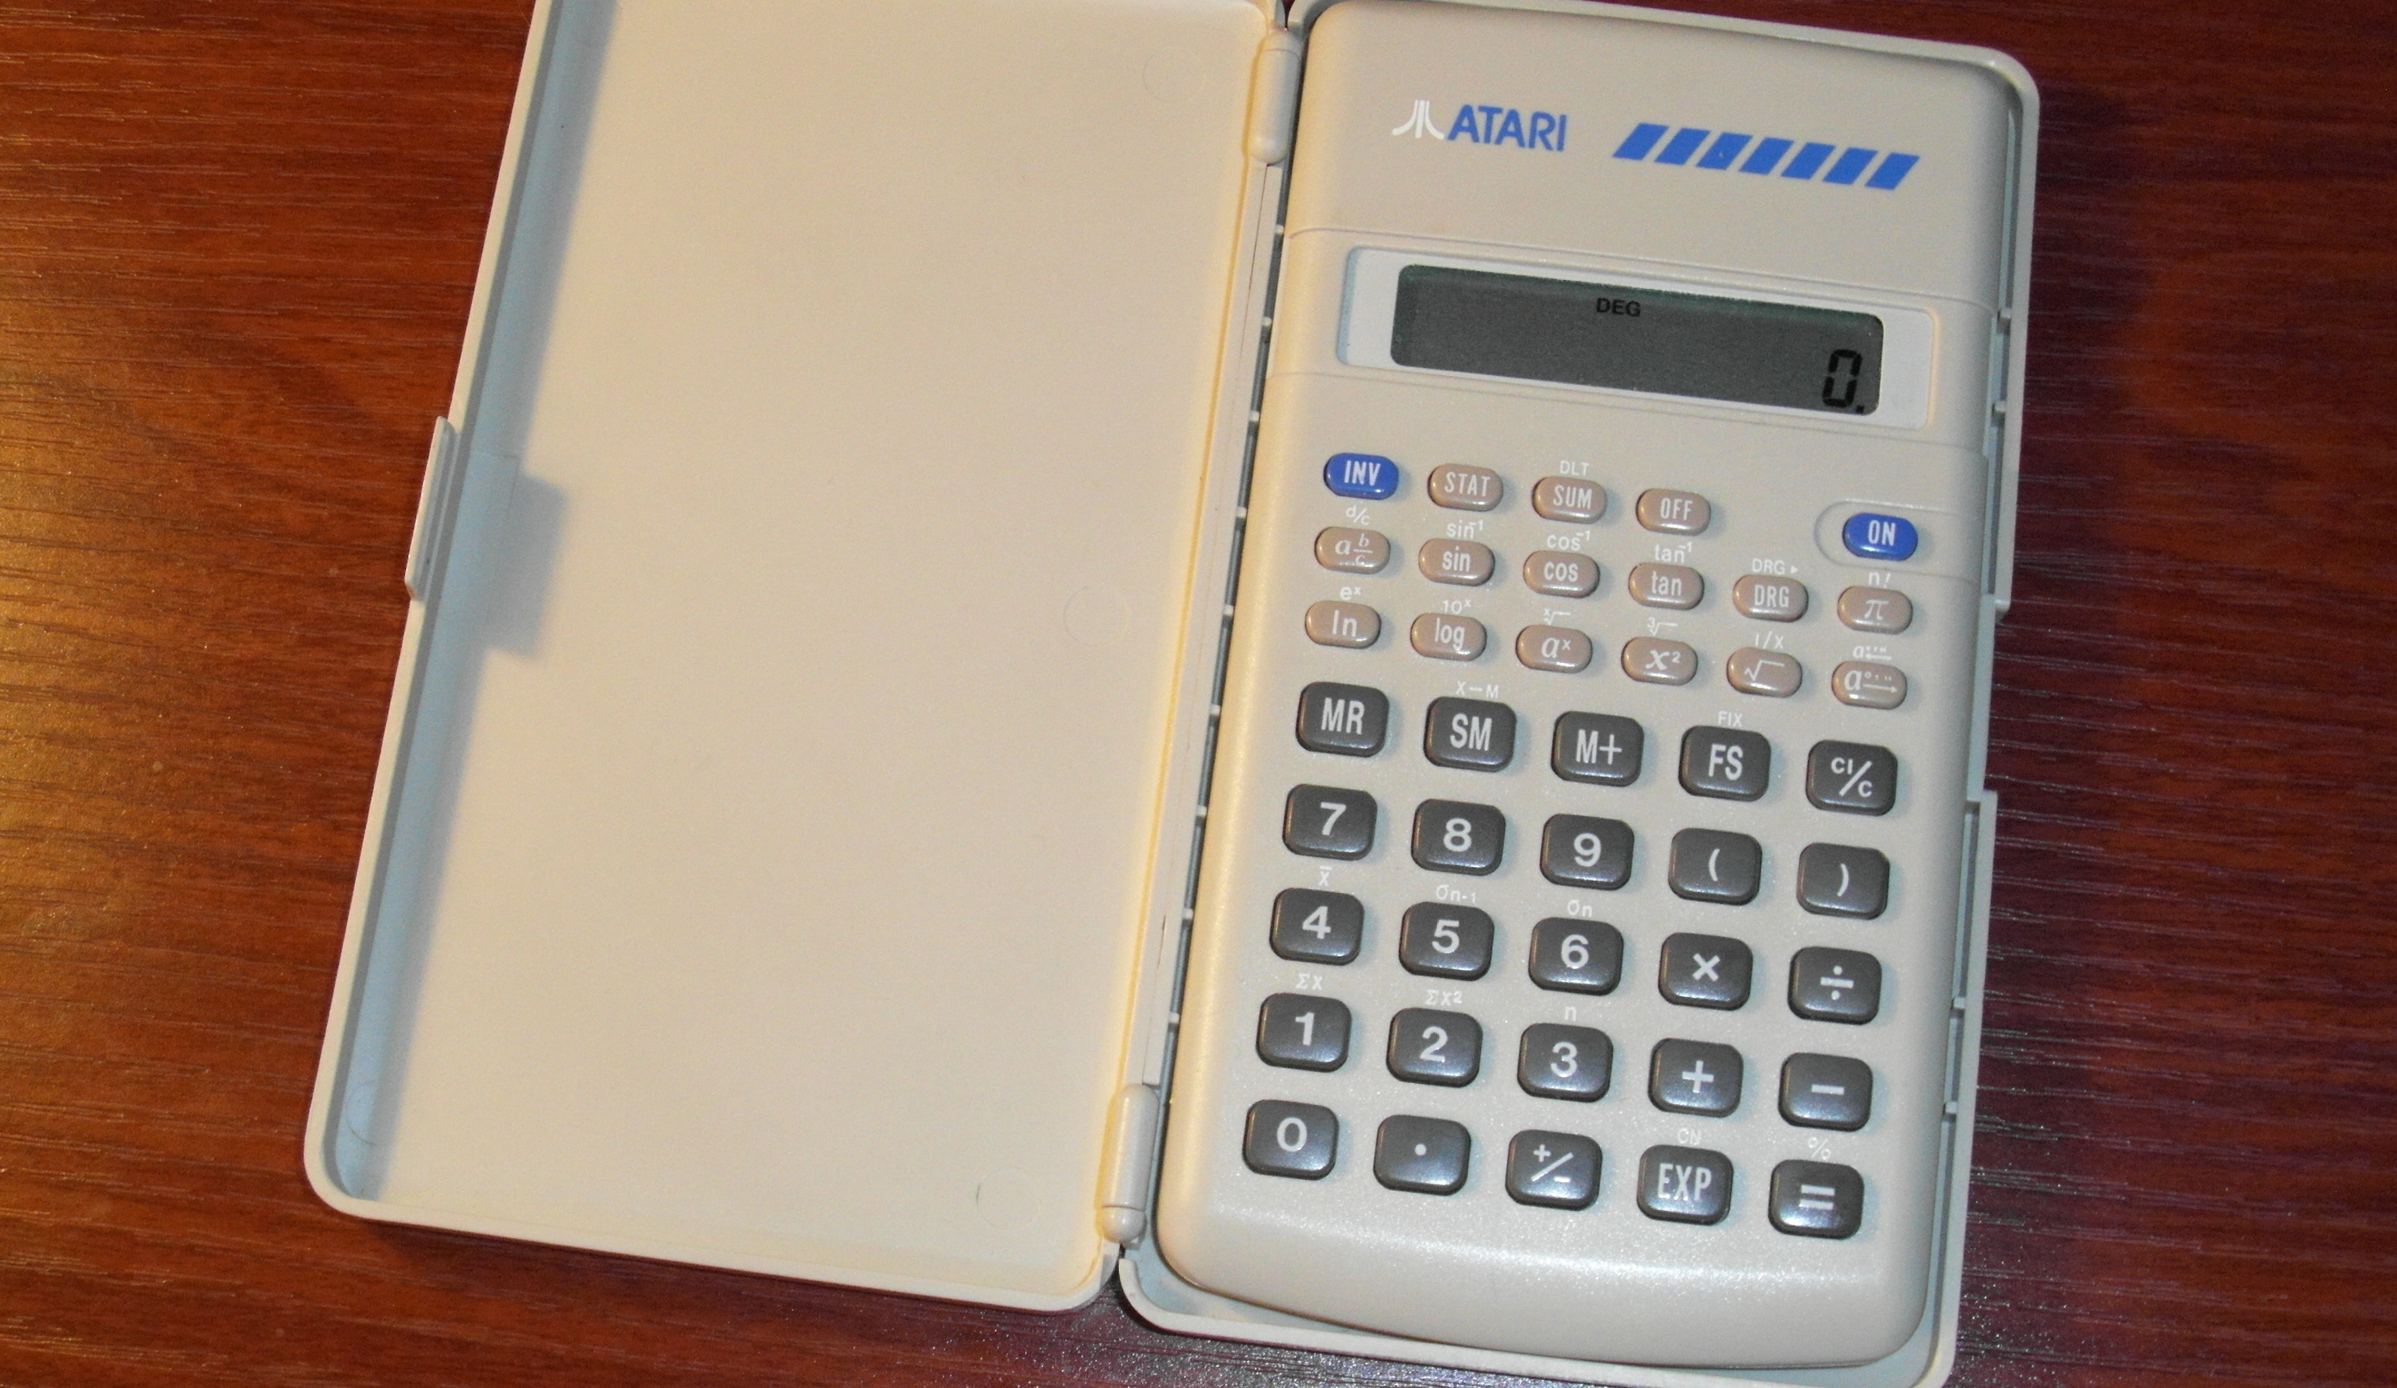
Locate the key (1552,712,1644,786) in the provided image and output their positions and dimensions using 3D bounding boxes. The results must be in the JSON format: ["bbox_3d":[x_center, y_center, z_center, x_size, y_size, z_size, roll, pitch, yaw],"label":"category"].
[{"bbox_3d":[0.038,0.005,0.407,0.009,0.002,0.007,7,71,3],"label":"key"}]

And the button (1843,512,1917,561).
[{"bbox_3d":[0.065,-0.015,0.408,0.007,0.002,0.004,6,72,3],"label":"button"}]

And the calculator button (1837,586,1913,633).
[{"bbox_3d":[0.065,-0.008,0.414,0.007,0.002,0.004,7,71,3],"label":"calculator button"}]

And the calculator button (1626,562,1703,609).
[{"bbox_3d":[0.045,-0.011,0.412,0.007,0.002,0.004,7,71,3],"label":"calculator button"}]

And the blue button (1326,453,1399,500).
[{"bbox_3d":[0.016,-0.021,0.417,0.007,0.002,0.004,7,71,3],"label":"blue button"}]

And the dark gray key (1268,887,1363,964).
[{"bbox_3d":[0.011,0.023,0.418,0.009,0.003,0.007,7,74,3],"label":"dark gray key"}]

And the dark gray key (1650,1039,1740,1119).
[{"bbox_3d":[0.045,0.035,0.392,0.009,0.002,0.007,6,72,3],"label":"dark gray key"}]

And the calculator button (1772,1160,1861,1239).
[{"bbox_3d":[0.057,0.047,0.396,0.009,0.002,0.007,7,71,3],"label":"calculator button"}]

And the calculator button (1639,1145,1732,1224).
[{"bbox_3d":[0.044,0.044,0.389,0.009,0.002,0.007,6,72,3],"label":"calculator button"}]

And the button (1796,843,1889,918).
[{"bbox_3d":[0.063,0.018,0.418,0.009,0.003,0.007,7,74,3],"label":"button"}]

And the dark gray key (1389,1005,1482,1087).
[{"bbox_3d":[0.022,0.033,0.398,0.009,0.002,0.007,7,71,3],"label":"dark gray key"}]

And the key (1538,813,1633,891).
[{"bbox_3d":[0.038,0.015,0.420,0.009,0.003,0.007,7,74,3],"label":"key"}]

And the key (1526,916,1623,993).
[{"bbox_3d":[0.035,0.024,0.395,0.009,0.002,0.007,6,72,3],"label":"key"}]

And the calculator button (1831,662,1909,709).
[{"bbox_3d":[0.066,-0.001,0.424,0.007,0.002,0.004,7,74,3],"label":"calculator button"}]

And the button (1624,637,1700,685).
[{"bbox_3d":[0.046,-0.003,0.425,0.007,0.002,0.004,7,74,3],"label":"button"}]

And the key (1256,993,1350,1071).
[{"bbox_3d":[0.010,0.032,0.402,0.009,0.002,0.007,7,71,3],"label":"key"}]

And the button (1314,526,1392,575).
[{"bbox_3d":[0.015,-0.014,0.417,0.007,0.002,0.004,7,71,3],"label":"button"}]

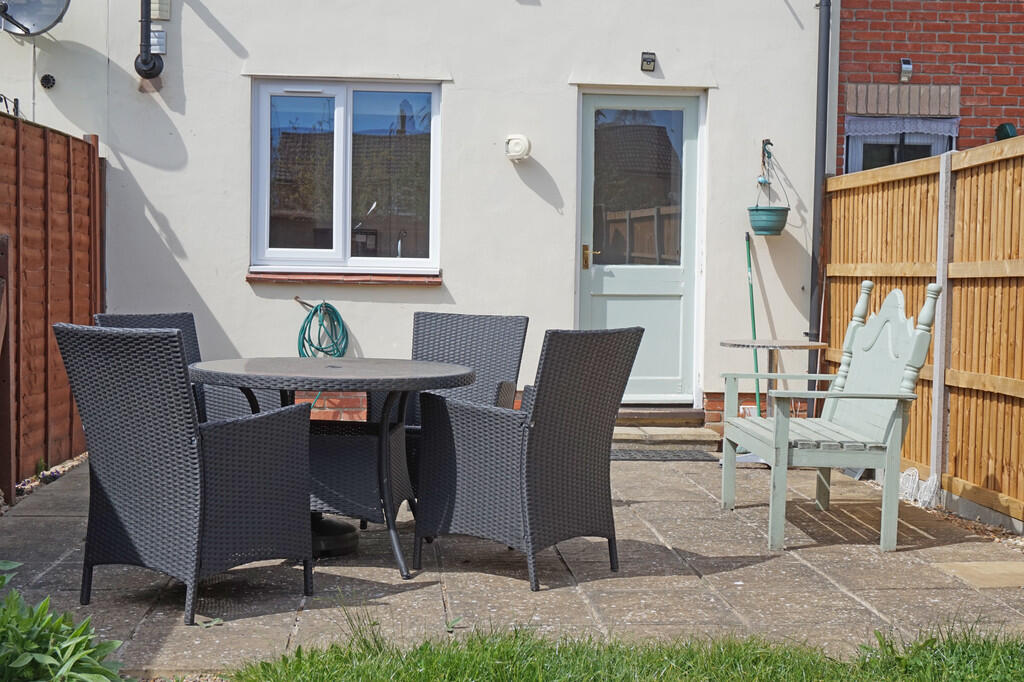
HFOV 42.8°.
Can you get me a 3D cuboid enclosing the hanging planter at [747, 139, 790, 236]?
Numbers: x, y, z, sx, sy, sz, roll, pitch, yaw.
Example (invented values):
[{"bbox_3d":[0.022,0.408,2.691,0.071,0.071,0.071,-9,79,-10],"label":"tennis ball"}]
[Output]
[{"bbox_3d":[1.581,-0.942,8.024,0.266,0.591,0.266,1,3,-4],"label":"hanging planter"}]

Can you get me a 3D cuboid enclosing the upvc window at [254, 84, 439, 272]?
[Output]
[{"bbox_3d":[-1.052,-1.040,8.307,1.200,1.210,0.100,1,3,-5],"label":"upvc window"}]

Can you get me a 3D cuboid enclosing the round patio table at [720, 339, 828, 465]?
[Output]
[{"bbox_3d":[1.456,0.372,7.312,0.610,0.735,0.610,1,3,0],"label":"round patio table"}]

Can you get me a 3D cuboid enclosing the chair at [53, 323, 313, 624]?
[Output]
[{"bbox_3d":[-1.079,0.402,4.315,0.585,0.905,0.635,3,3,30],"label":"chair"}]

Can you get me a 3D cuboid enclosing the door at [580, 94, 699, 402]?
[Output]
[{"bbox_3d":[0.804,-0.579,8.339,0.750,1.960,0.055,1,3,-4],"label":"door"}]

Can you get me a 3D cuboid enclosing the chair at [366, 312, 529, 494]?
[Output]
[{"bbox_3d":[-0.274,0.349,5.878,0.620,0.930,0.640,2,3,14],"label":"chair"}]

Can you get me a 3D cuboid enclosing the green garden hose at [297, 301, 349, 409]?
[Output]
[{"bbox_3d":[-1.200,0.087,8.253,0.325,0.680,0.130,1,3,-5],"label":"green garden hose"}]

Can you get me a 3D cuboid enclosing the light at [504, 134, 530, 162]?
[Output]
[{"bbox_3d":[0.036,-1.224,8.302,0.165,0.172,0.120,1,3,-5],"label":"light"}]

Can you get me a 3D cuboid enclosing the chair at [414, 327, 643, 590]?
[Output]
[{"bbox_3d":[0.080,0.405,4.938,0.640,0.930,0.620,4,4,43],"label":"chair"}]

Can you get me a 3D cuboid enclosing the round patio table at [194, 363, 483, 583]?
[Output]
[{"bbox_3d":[-0.702,0.475,5.140,1.102,0.738,1.102,1,3,-4],"label":"round patio table"}]

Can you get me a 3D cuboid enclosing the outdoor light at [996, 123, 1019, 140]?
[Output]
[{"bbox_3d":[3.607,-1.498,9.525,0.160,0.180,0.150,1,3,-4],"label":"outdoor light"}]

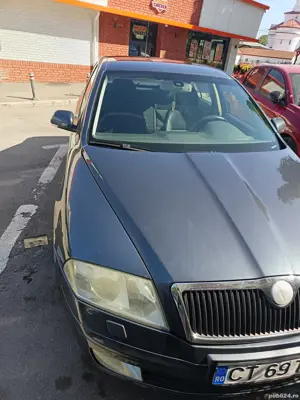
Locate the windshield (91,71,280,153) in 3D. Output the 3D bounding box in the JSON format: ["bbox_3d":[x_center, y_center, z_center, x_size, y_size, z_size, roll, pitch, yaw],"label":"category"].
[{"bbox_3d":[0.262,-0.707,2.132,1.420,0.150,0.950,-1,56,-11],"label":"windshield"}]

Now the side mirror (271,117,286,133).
[{"bbox_3d":[1.112,-0.658,2.467,0.200,0.150,0.115,-1,28,-11],"label":"side mirror"}]

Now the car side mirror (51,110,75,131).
[{"bbox_3d":[-0.652,-0.605,2.110,0.200,0.150,0.115,-1,28,-11],"label":"car side mirror"}]

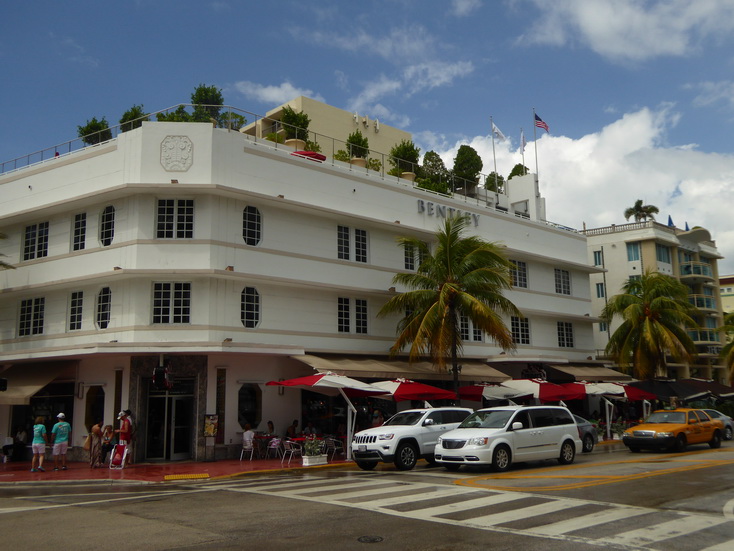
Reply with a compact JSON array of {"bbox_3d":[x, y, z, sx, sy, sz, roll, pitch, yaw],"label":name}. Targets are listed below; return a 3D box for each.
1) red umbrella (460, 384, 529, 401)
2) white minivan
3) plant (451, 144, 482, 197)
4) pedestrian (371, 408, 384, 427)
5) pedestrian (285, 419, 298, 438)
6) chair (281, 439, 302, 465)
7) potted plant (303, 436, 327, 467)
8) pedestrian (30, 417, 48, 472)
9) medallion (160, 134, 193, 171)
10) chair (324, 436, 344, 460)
[{"bbox_3d":[4.794,5.892,29.746,3.000,2.572,2.850,8,-14,-42],"label":"red umbrella"},{"bbox_3d":[4.350,4.860,21.200,5.150,1.750,2.060,8,-14,-40],"label":"white minivan"},{"bbox_3d":[5.171,-5.340,36.018,1.450,2.945,1.450,-1,-10,0],"label":"plant"},{"bbox_3d":[0.402,5.573,24.894,0.500,1.620,0.350,-8,-13,34],"label":"pedestrian"},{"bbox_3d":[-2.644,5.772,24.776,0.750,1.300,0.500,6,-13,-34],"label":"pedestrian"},{"bbox_3d":[-2.371,5.540,22.073,0.570,0.770,0.560,8,-14,-42],"label":"chair"},{"bbox_3d":[-1.581,5.311,21.401,0.800,0.970,0.380,8,-14,-42],"label":"potted plant"},{"bbox_3d":[-9.964,5.126,21.350,0.470,1.590,0.400,-3,-11,10],"label":"pedestrian"},{"bbox_3d":[-6.717,-4.320,24.746,1.130,1.340,0.080,0,-11,-5],"label":"medallion"},{"bbox_3d":[-1.073,5.704,23.106,0.570,0.770,0.560,8,-14,-42],"label":"chair"}]

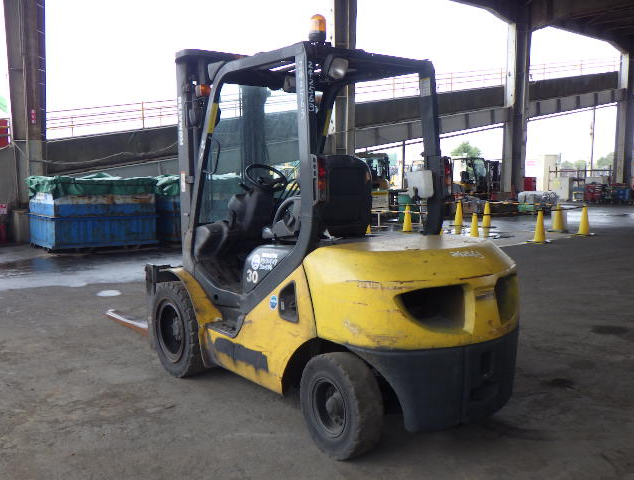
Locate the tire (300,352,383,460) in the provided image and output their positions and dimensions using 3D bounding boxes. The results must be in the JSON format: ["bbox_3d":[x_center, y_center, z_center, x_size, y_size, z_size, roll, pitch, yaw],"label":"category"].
[{"bbox_3d":[0.125,0.860,3.312,0.170,0.540,0.540,-4,7,-33],"label":"tire"}]

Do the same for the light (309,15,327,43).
[{"bbox_3d":[0.007,-1.104,3.280,0.093,0.150,0.093,0,6,0],"label":"light"}]

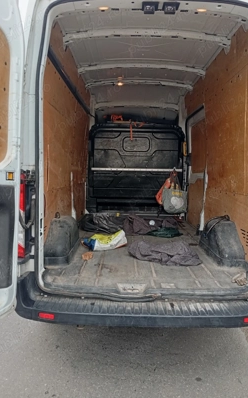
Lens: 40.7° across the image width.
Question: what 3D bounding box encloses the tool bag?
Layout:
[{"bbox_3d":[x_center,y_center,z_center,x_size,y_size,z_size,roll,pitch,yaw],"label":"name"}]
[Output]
[{"bbox_3d":[0.850,-0.075,5.600,0.390,0.660,0.200,1,5,0],"label":"tool bag"}]

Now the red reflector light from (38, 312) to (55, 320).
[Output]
[{"bbox_3d":[-0.503,0.767,2.180,0.107,0.034,0.020,2,5,13],"label":"red reflector light"}]

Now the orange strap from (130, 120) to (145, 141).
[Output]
[{"bbox_3d":[0.228,-1.157,5.640,0.230,0.330,0.070,1,5,0],"label":"orange strap"}]

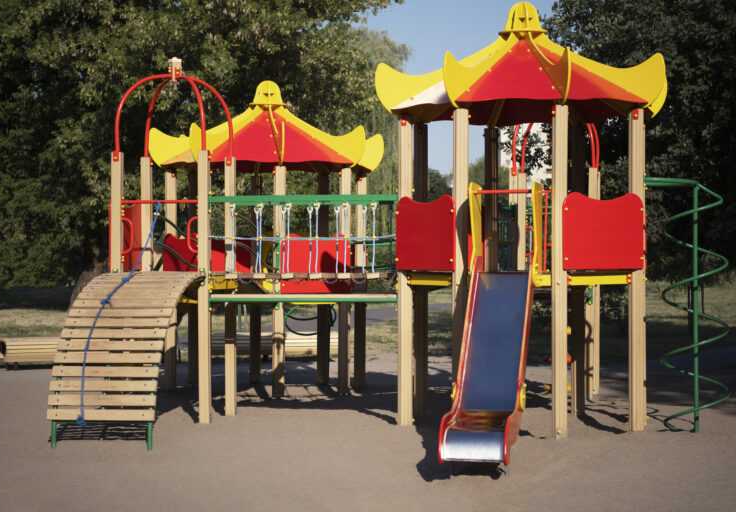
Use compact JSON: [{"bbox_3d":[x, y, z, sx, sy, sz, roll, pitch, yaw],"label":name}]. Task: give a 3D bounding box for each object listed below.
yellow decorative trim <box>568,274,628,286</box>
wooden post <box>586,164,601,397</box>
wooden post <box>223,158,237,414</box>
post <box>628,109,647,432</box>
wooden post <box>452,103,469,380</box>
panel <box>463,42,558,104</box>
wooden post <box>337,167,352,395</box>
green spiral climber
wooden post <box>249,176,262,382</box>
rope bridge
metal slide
[{"bbox_3d":[2.170,0.233,14.968,0.760,0.085,0.045,0,-1,-33],"label":"yellow decorative trim"},{"bbox_3d":[2.689,0.338,19.198,0.110,2.750,0.110,0,-1,12],"label":"wooden post"},{"bbox_3d":[-1.441,0.320,16.828,0.110,2.722,0.110,0,-1,11],"label":"wooden post"},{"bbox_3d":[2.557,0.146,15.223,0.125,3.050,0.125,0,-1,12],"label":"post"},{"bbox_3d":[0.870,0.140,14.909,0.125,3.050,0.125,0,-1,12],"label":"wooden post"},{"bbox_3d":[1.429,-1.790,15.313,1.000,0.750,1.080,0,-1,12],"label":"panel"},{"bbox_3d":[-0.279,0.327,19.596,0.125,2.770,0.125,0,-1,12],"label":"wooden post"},{"bbox_3d":[2.860,0.432,14.399,0.780,2.280,0.650,0,0,12],"label":"green spiral climber"},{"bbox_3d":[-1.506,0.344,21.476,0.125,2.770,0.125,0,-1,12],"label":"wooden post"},{"bbox_3d":[-0.535,-0.188,16.263,1.900,0.840,0.920,0,-1,9],"label":"rope bridge"},{"bbox_3d":[0.980,0.825,12.872,0.520,1.422,2.185,0,0,10],"label":"metal slide"}]

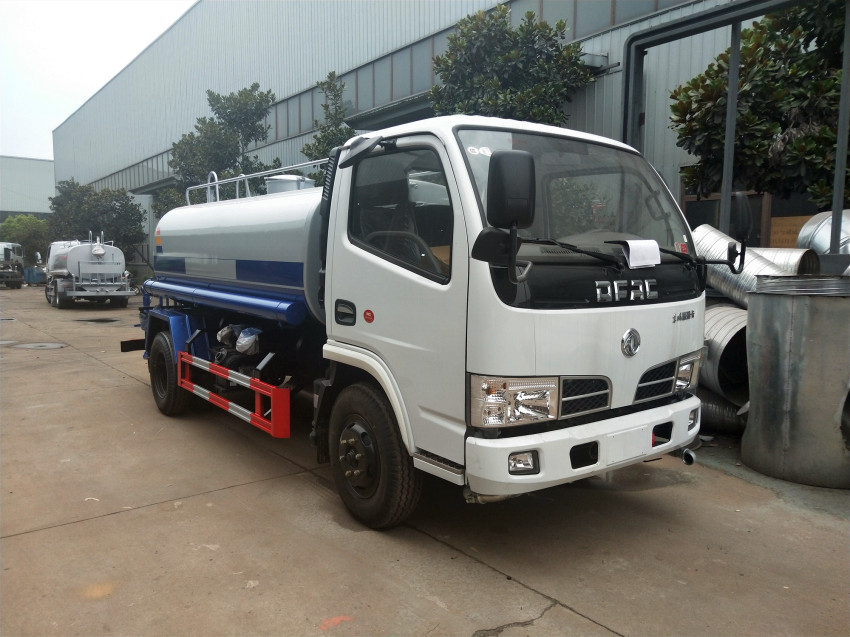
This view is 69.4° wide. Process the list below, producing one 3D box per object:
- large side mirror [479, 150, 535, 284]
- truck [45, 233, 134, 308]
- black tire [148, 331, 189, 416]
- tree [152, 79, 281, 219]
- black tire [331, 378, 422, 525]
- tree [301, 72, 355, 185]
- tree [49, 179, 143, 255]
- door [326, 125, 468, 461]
[{"bbox_3d":[0.325,-0.398,2.420,0.200,0.510,0.130,0,5,-24],"label":"large side mirror"},{"bbox_3d":[-11.082,-1.610,20.033,1.930,2.250,5.500,-2,6,-38],"label":"truck"},{"bbox_3d":[-2.415,0.511,5.842,0.210,0.780,0.780,-2,6,-38],"label":"black tire"},{"bbox_3d":[-5.861,-3.385,17.631,3.300,6.500,3.300,-2,6,-38],"label":"tree"},{"bbox_3d":[-0.289,0.765,3.447,0.210,0.780,0.780,-1,5,-35],"label":"black tire"},{"bbox_3d":[-2.083,-2.372,12.882,1.500,5.460,1.500,-2,6,-38],"label":"tree"},{"bbox_3d":[-16.143,-4.058,30.141,4.500,5.250,4.500,-2,6,-38],"label":"tree"},{"bbox_3d":[-0.115,-0.136,2.998,0.170,1.480,1.140,-2,6,-38],"label":"door"}]

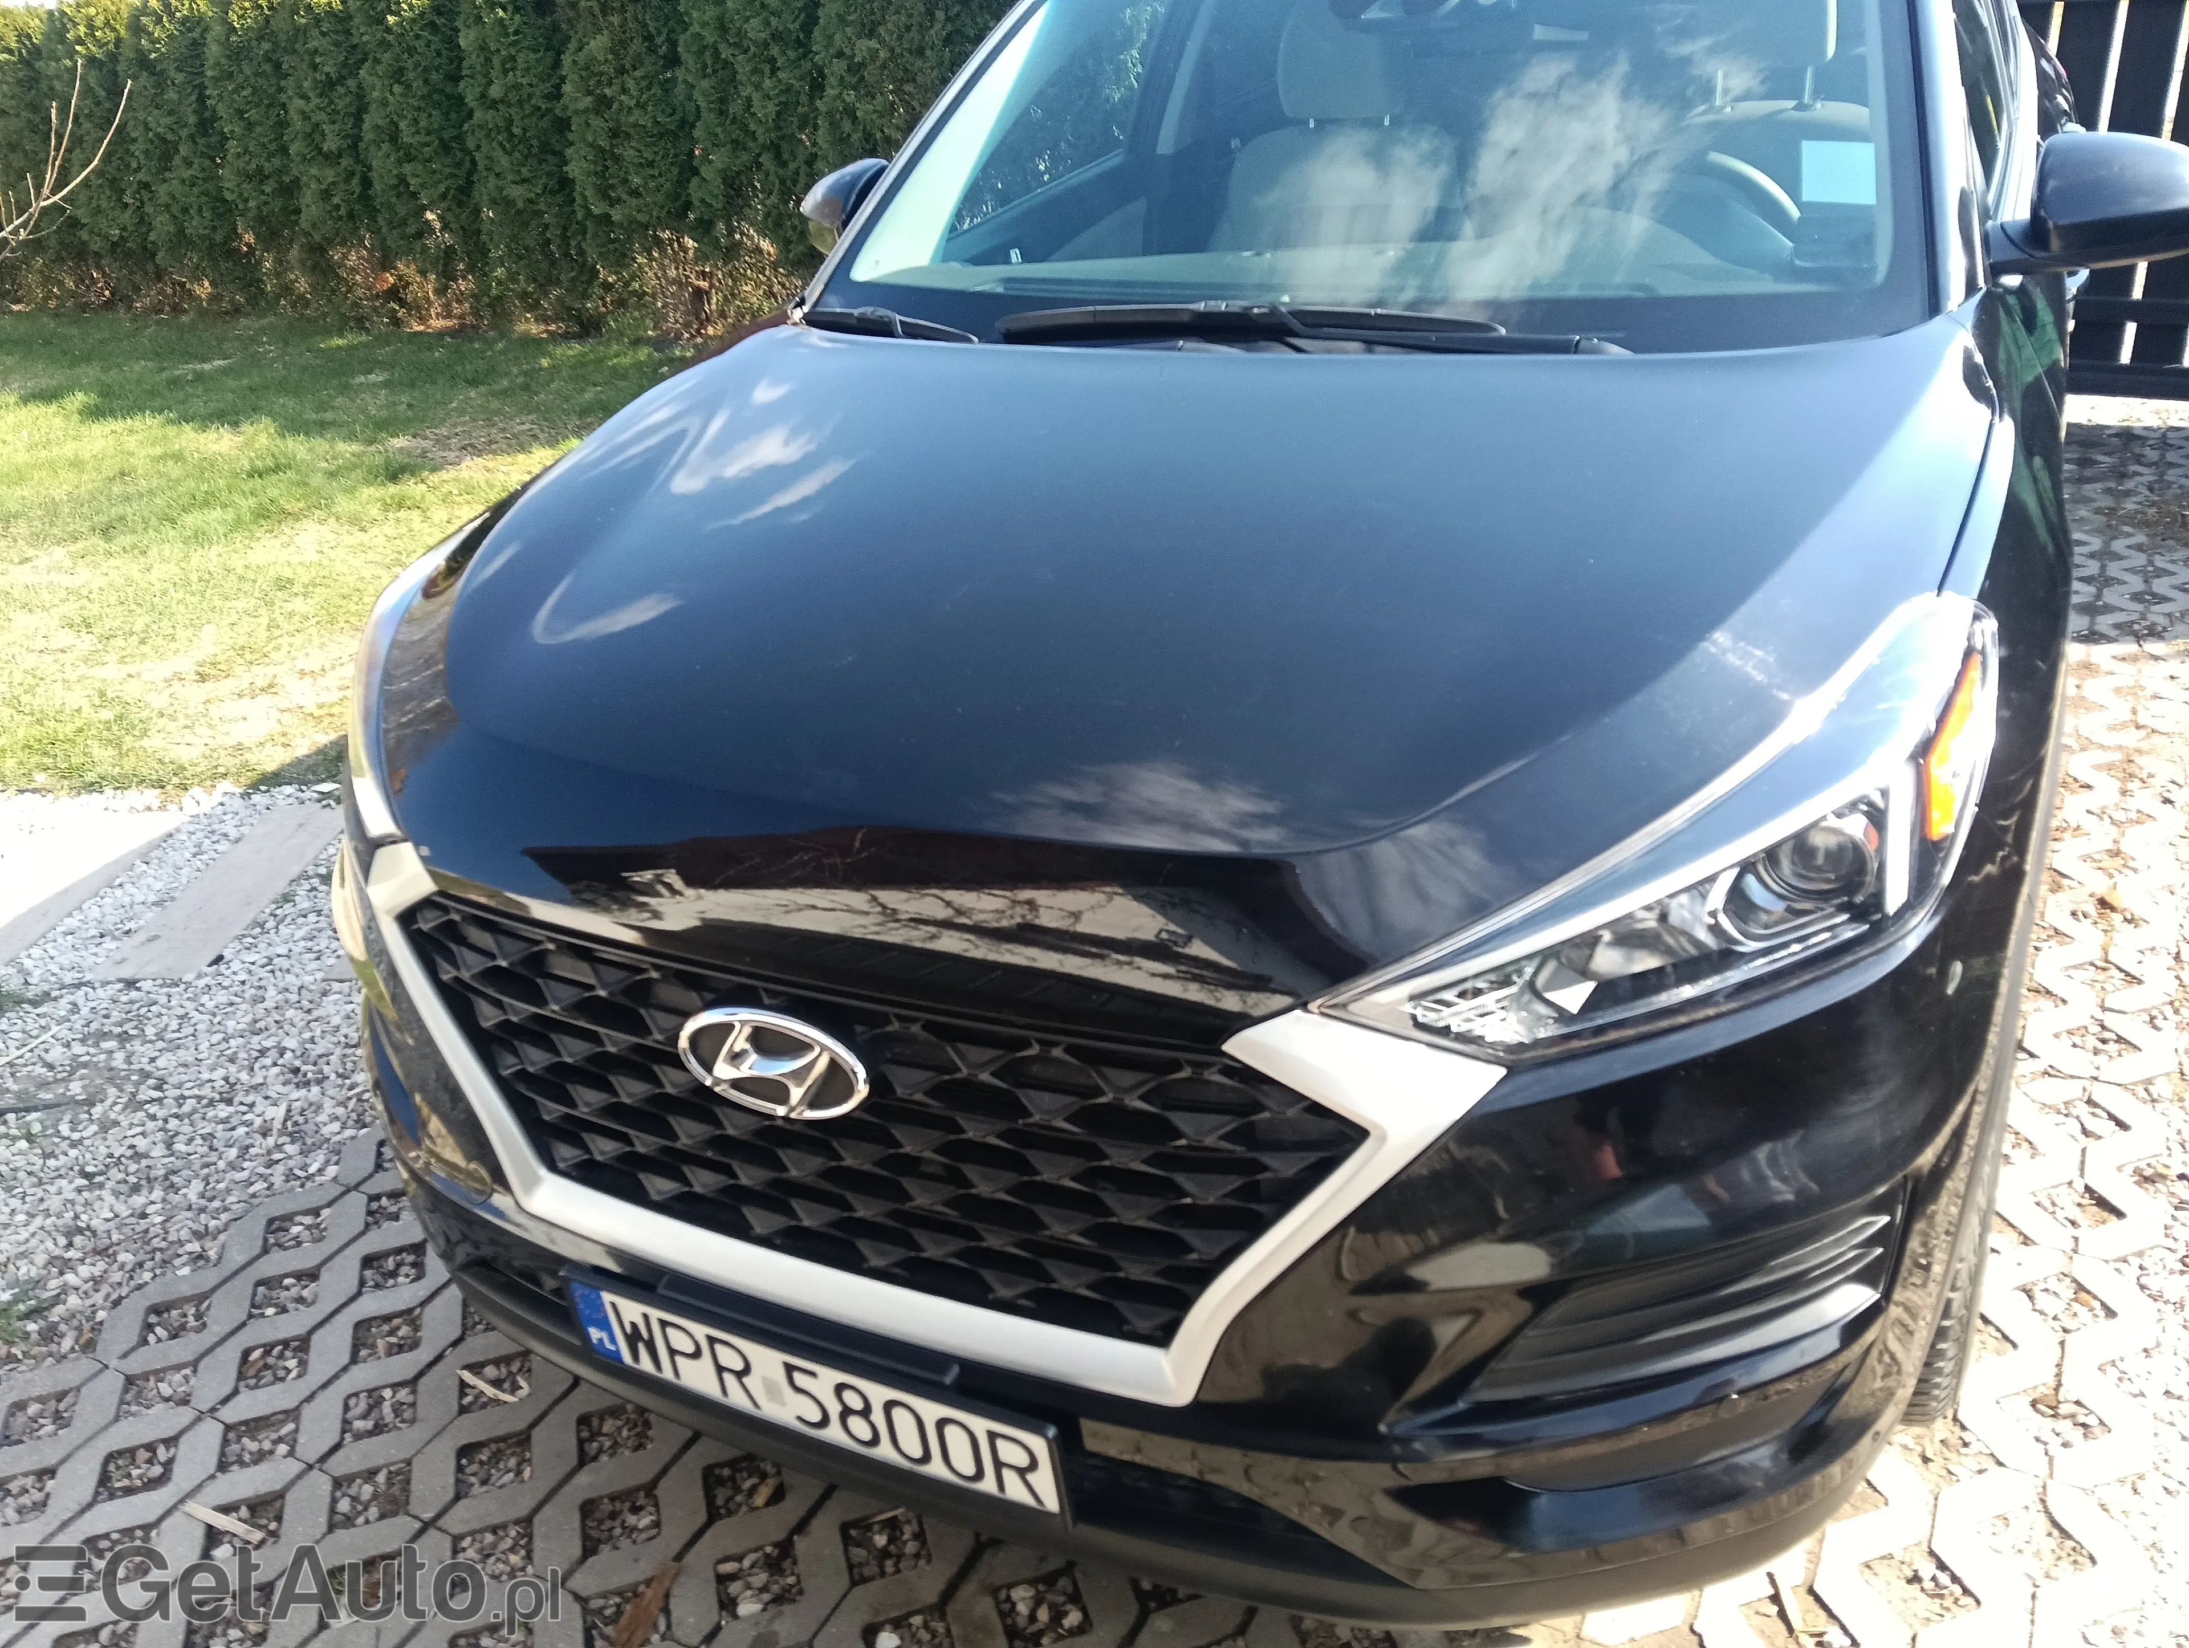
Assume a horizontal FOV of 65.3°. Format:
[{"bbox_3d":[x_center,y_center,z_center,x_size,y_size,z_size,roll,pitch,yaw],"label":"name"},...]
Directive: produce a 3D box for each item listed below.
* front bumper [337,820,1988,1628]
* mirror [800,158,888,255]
[{"bbox_3d":[-0.110,0.274,1.724,1.810,0.620,0.640,9,31,25],"label":"front bumper"},{"bbox_3d":[-0.388,-1.031,2.910,0.240,0.185,0.170,9,31,25],"label":"mirror"}]

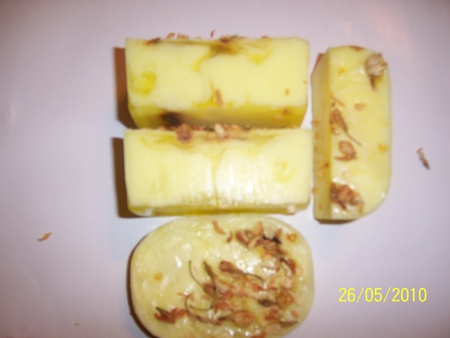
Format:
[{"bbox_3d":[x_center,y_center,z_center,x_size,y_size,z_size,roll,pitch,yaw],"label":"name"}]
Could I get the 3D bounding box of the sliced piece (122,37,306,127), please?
[{"bbox_3d":[-0.004,-0.043,0.230,0.085,0.029,0.032,-1,82,-4],"label":"sliced piece"}]

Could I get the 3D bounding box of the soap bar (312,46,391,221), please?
[{"bbox_3d":[0.062,-0.015,0.231,0.029,0.030,0.080,2,82,-3],"label":"soap bar"}]

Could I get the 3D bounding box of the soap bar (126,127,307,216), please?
[{"bbox_3d":[-0.003,0.001,0.224,0.085,0.029,0.035,0,82,-4],"label":"soap bar"}]

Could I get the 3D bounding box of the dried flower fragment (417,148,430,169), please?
[{"bbox_3d":[0.104,-0.005,0.246,0.003,0.003,0.012,-30,85,-7],"label":"dried flower fragment"}]

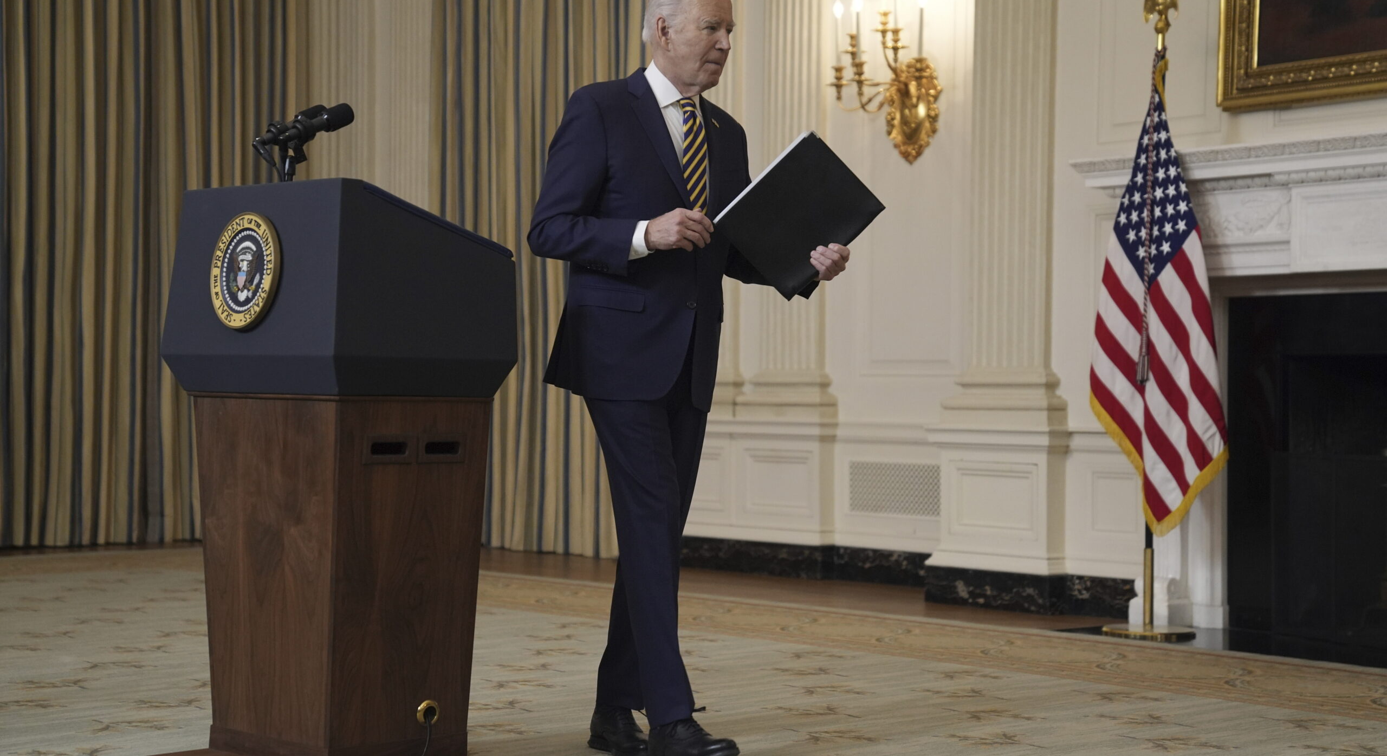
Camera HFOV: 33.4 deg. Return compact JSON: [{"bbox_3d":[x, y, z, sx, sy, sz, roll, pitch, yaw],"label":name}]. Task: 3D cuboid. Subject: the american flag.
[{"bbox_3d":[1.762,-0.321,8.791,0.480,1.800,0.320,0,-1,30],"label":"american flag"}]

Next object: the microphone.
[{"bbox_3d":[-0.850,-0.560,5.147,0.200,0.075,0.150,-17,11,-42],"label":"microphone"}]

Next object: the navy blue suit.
[{"bbox_3d":[-0.063,0.042,5.242,0.550,1.470,0.520,2,-1,-43],"label":"navy blue suit"}]

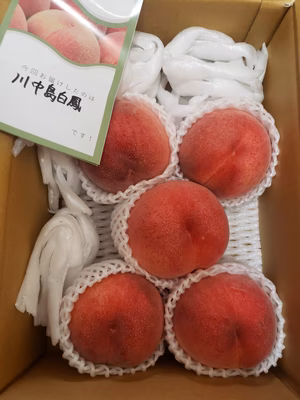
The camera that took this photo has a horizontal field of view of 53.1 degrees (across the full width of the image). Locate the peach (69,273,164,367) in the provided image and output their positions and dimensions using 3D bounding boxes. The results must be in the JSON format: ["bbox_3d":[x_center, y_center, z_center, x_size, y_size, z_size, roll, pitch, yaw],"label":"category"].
[{"bbox_3d":[-0.029,0.106,0.271,0.086,0.080,0.081,0,82,0],"label":"peach"}]

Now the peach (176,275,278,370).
[{"bbox_3d":[0.066,0.106,0.270,0.089,0.081,0.083,0,82,0],"label":"peach"}]

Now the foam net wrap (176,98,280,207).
[{"bbox_3d":[0.075,-0.046,0.295,0.097,0.074,0.099,0,82,0],"label":"foam net wrap"}]

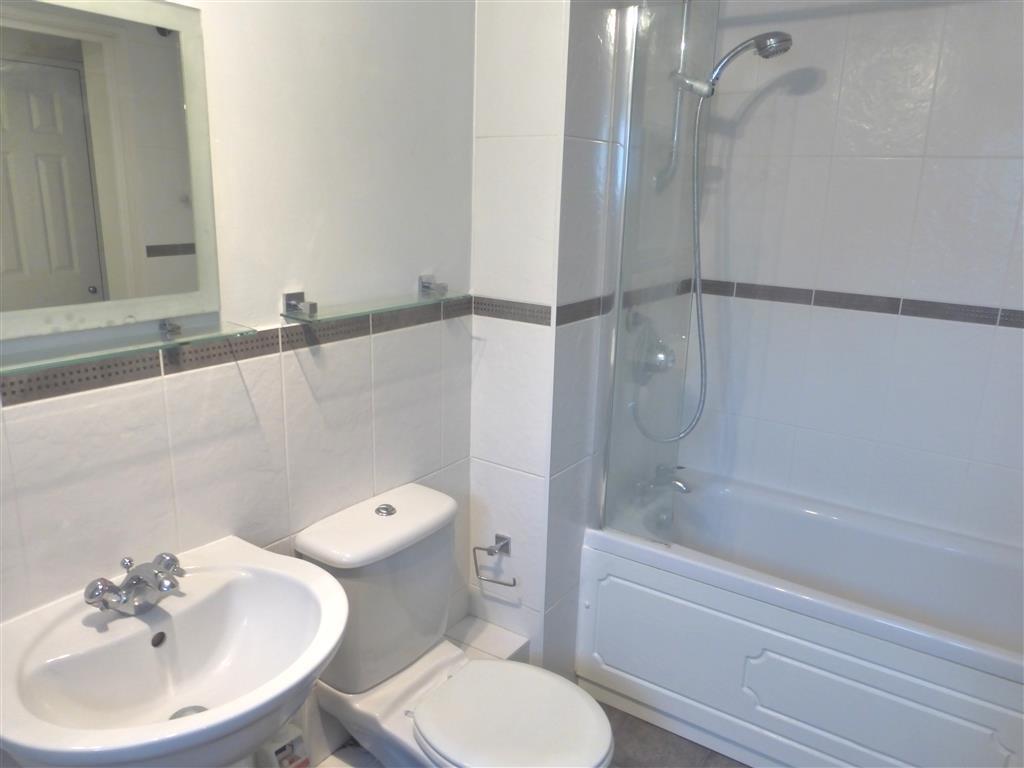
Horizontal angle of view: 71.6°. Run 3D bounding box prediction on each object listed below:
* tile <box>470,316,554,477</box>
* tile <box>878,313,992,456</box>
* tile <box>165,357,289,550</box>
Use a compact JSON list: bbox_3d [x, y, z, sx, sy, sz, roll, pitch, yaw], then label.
[{"bbox_3d":[-0.007,0.030,1.901,0.245,0.400,0.010,12,18,33],"label":"tile"},{"bbox_3d":[1.272,0.009,2.138,0.250,0.401,0.010,12,18,33],"label":"tile"},{"bbox_3d":[-0.539,0.155,1.377,0.010,0.400,0.243,12,18,33],"label":"tile"}]

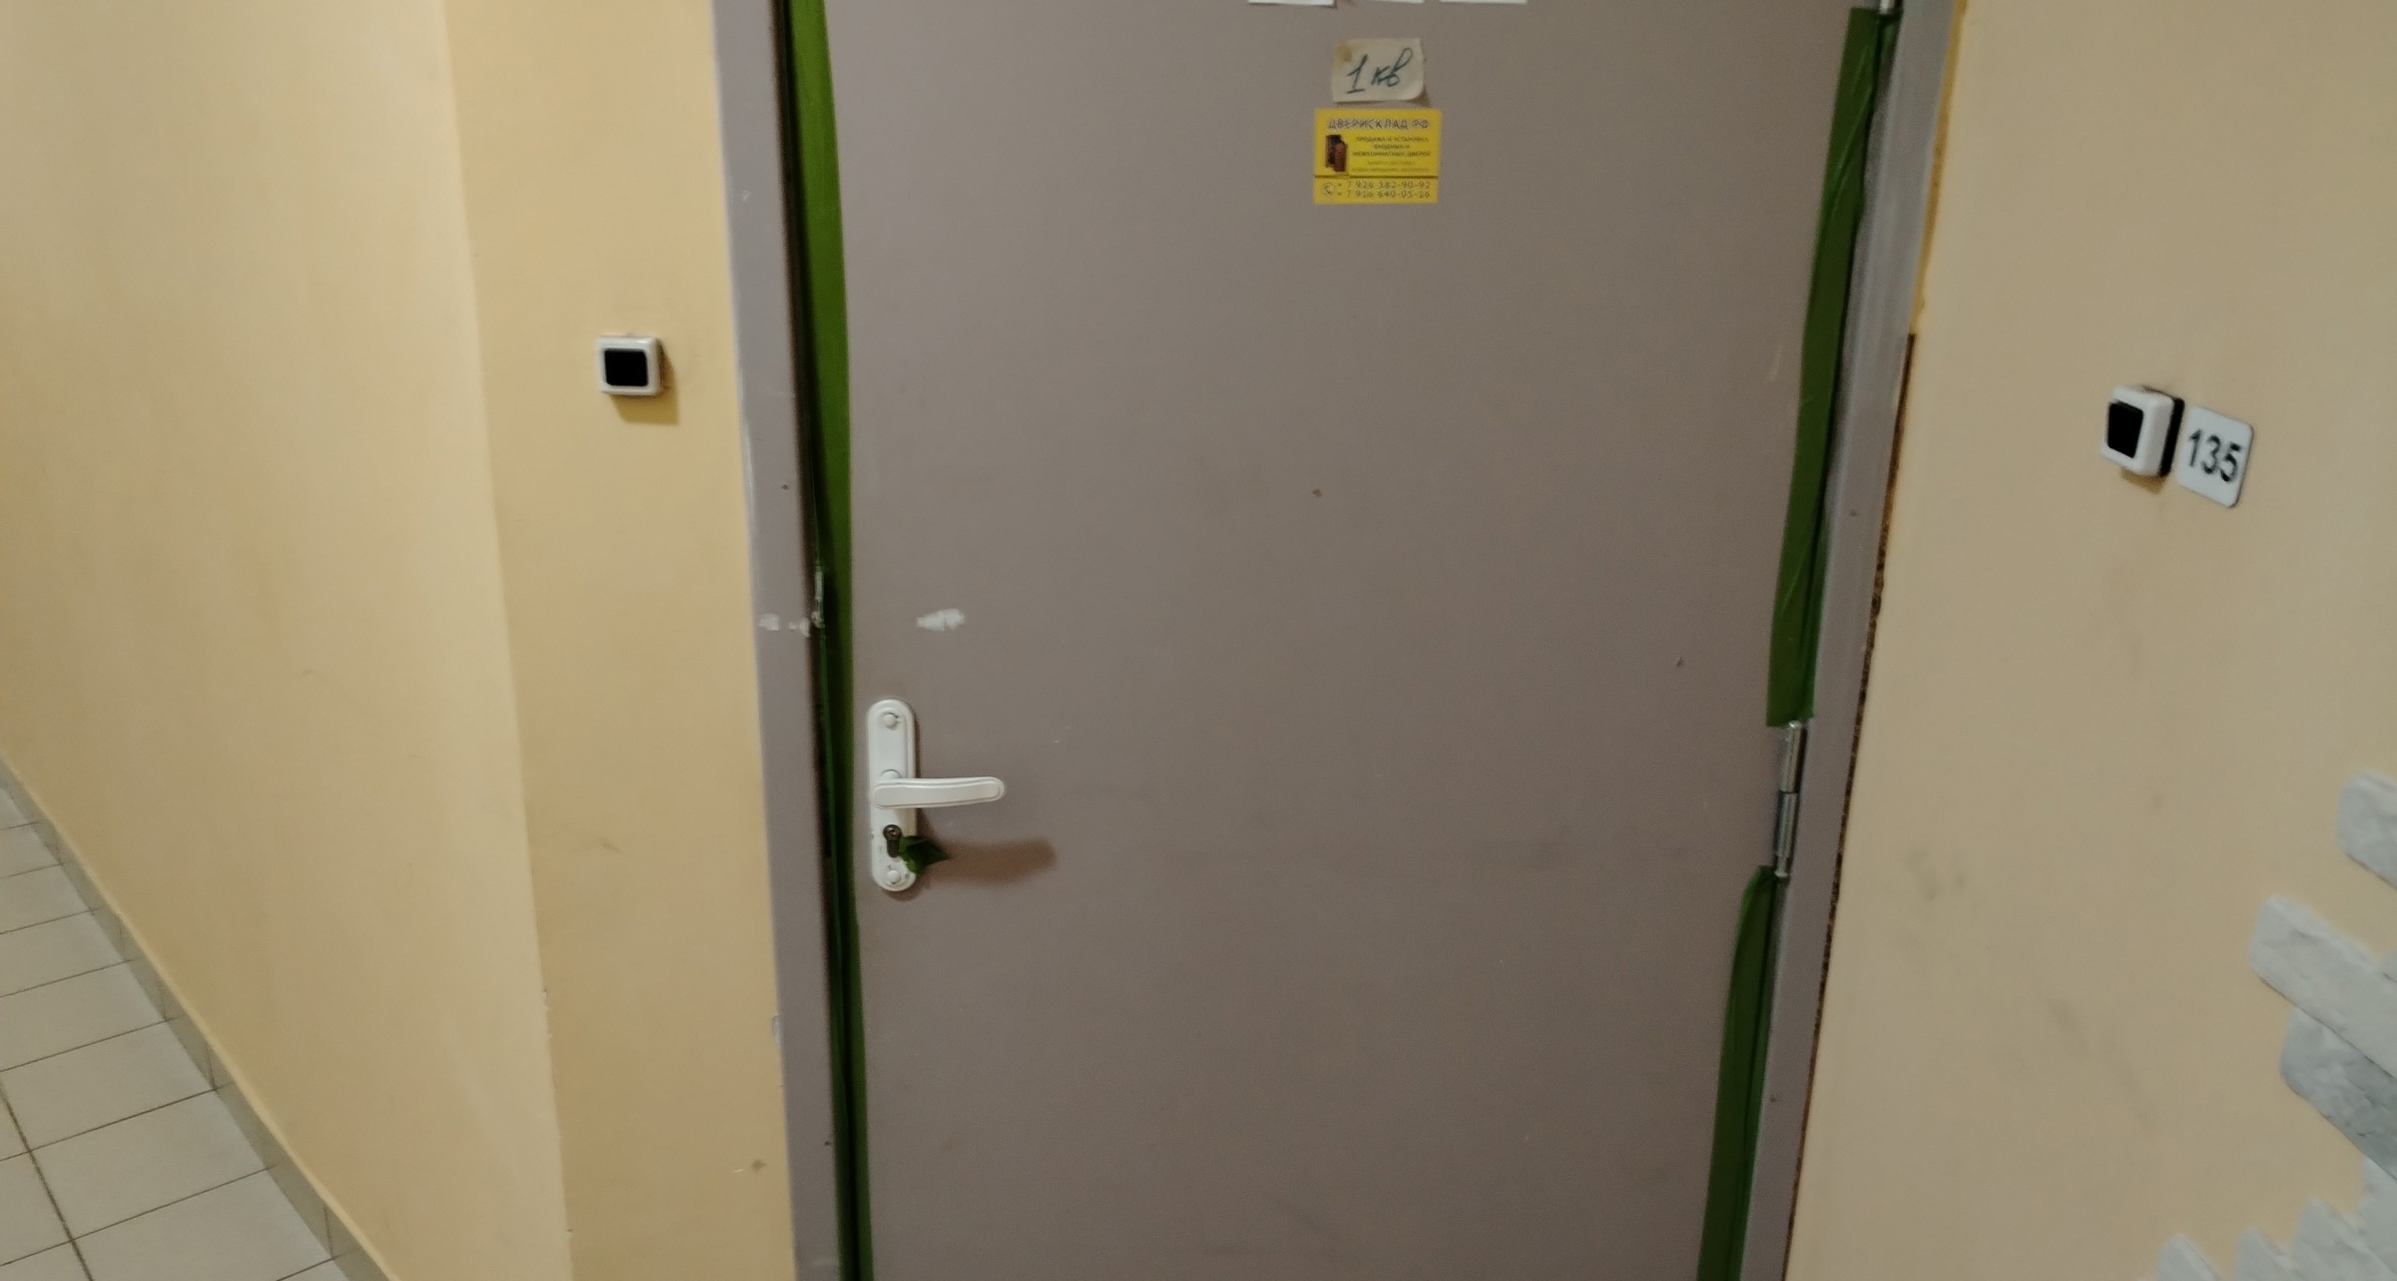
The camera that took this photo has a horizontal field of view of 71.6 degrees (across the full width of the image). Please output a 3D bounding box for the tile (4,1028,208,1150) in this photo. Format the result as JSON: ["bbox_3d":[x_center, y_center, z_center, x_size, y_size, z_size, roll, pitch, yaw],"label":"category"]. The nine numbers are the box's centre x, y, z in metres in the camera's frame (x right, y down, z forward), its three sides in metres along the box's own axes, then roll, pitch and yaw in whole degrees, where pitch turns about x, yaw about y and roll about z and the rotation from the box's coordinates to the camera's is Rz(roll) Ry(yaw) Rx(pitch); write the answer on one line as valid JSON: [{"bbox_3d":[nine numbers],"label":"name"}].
[{"bbox_3d":[-1.859,0.756,2.827,0.266,0.010,0.298,-15,23,-42],"label":"tile"}]

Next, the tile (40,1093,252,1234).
[{"bbox_3d":[-1.651,0.821,2.619,0.266,0.010,0.298,-15,23,-42],"label":"tile"}]

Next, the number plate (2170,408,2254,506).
[{"bbox_3d":[0.645,-0.117,1.060,0.005,0.052,0.065,0,17,-3],"label":"number plate"}]

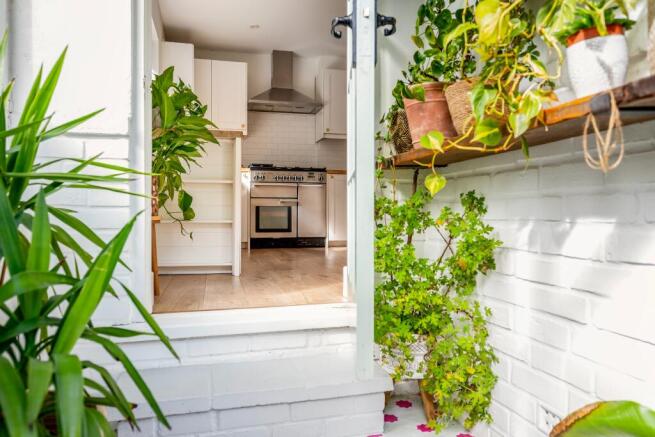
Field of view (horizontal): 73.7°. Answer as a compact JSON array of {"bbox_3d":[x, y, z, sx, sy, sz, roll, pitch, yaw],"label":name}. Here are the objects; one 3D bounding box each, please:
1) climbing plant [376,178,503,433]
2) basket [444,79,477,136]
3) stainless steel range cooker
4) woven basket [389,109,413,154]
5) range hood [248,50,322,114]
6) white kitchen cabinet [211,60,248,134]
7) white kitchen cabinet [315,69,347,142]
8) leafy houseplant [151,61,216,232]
[{"bbox_3d":[0.335,0.260,1.460,0.390,0.750,0.350,0,0,-13],"label":"climbing plant"},{"bbox_3d":[0.437,-0.299,1.245,0.190,0.148,0.190,0,0,-13],"label":"basket"},{"bbox_3d":[-0.516,-0.110,5.409,0.900,0.930,0.610,0,0,-13],"label":"stainless steel range cooker"},{"bbox_3d":[0.316,-0.305,1.598,0.165,0.155,0.165,0,0,-13],"label":"woven basket"},{"bbox_3d":[-0.528,-1.730,5.458,0.900,0.690,0.480,0,0,-13],"label":"range hood"},{"bbox_3d":[-1.200,-1.432,5.373,0.415,0.870,0.340,0,0,-13],"label":"white kitchen cabinet"},{"bbox_3d":[0.105,-1.432,5.687,0.420,0.875,0.340,0,0,-13],"label":"white kitchen cabinet"},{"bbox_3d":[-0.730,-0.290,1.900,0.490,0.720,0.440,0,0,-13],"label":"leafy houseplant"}]

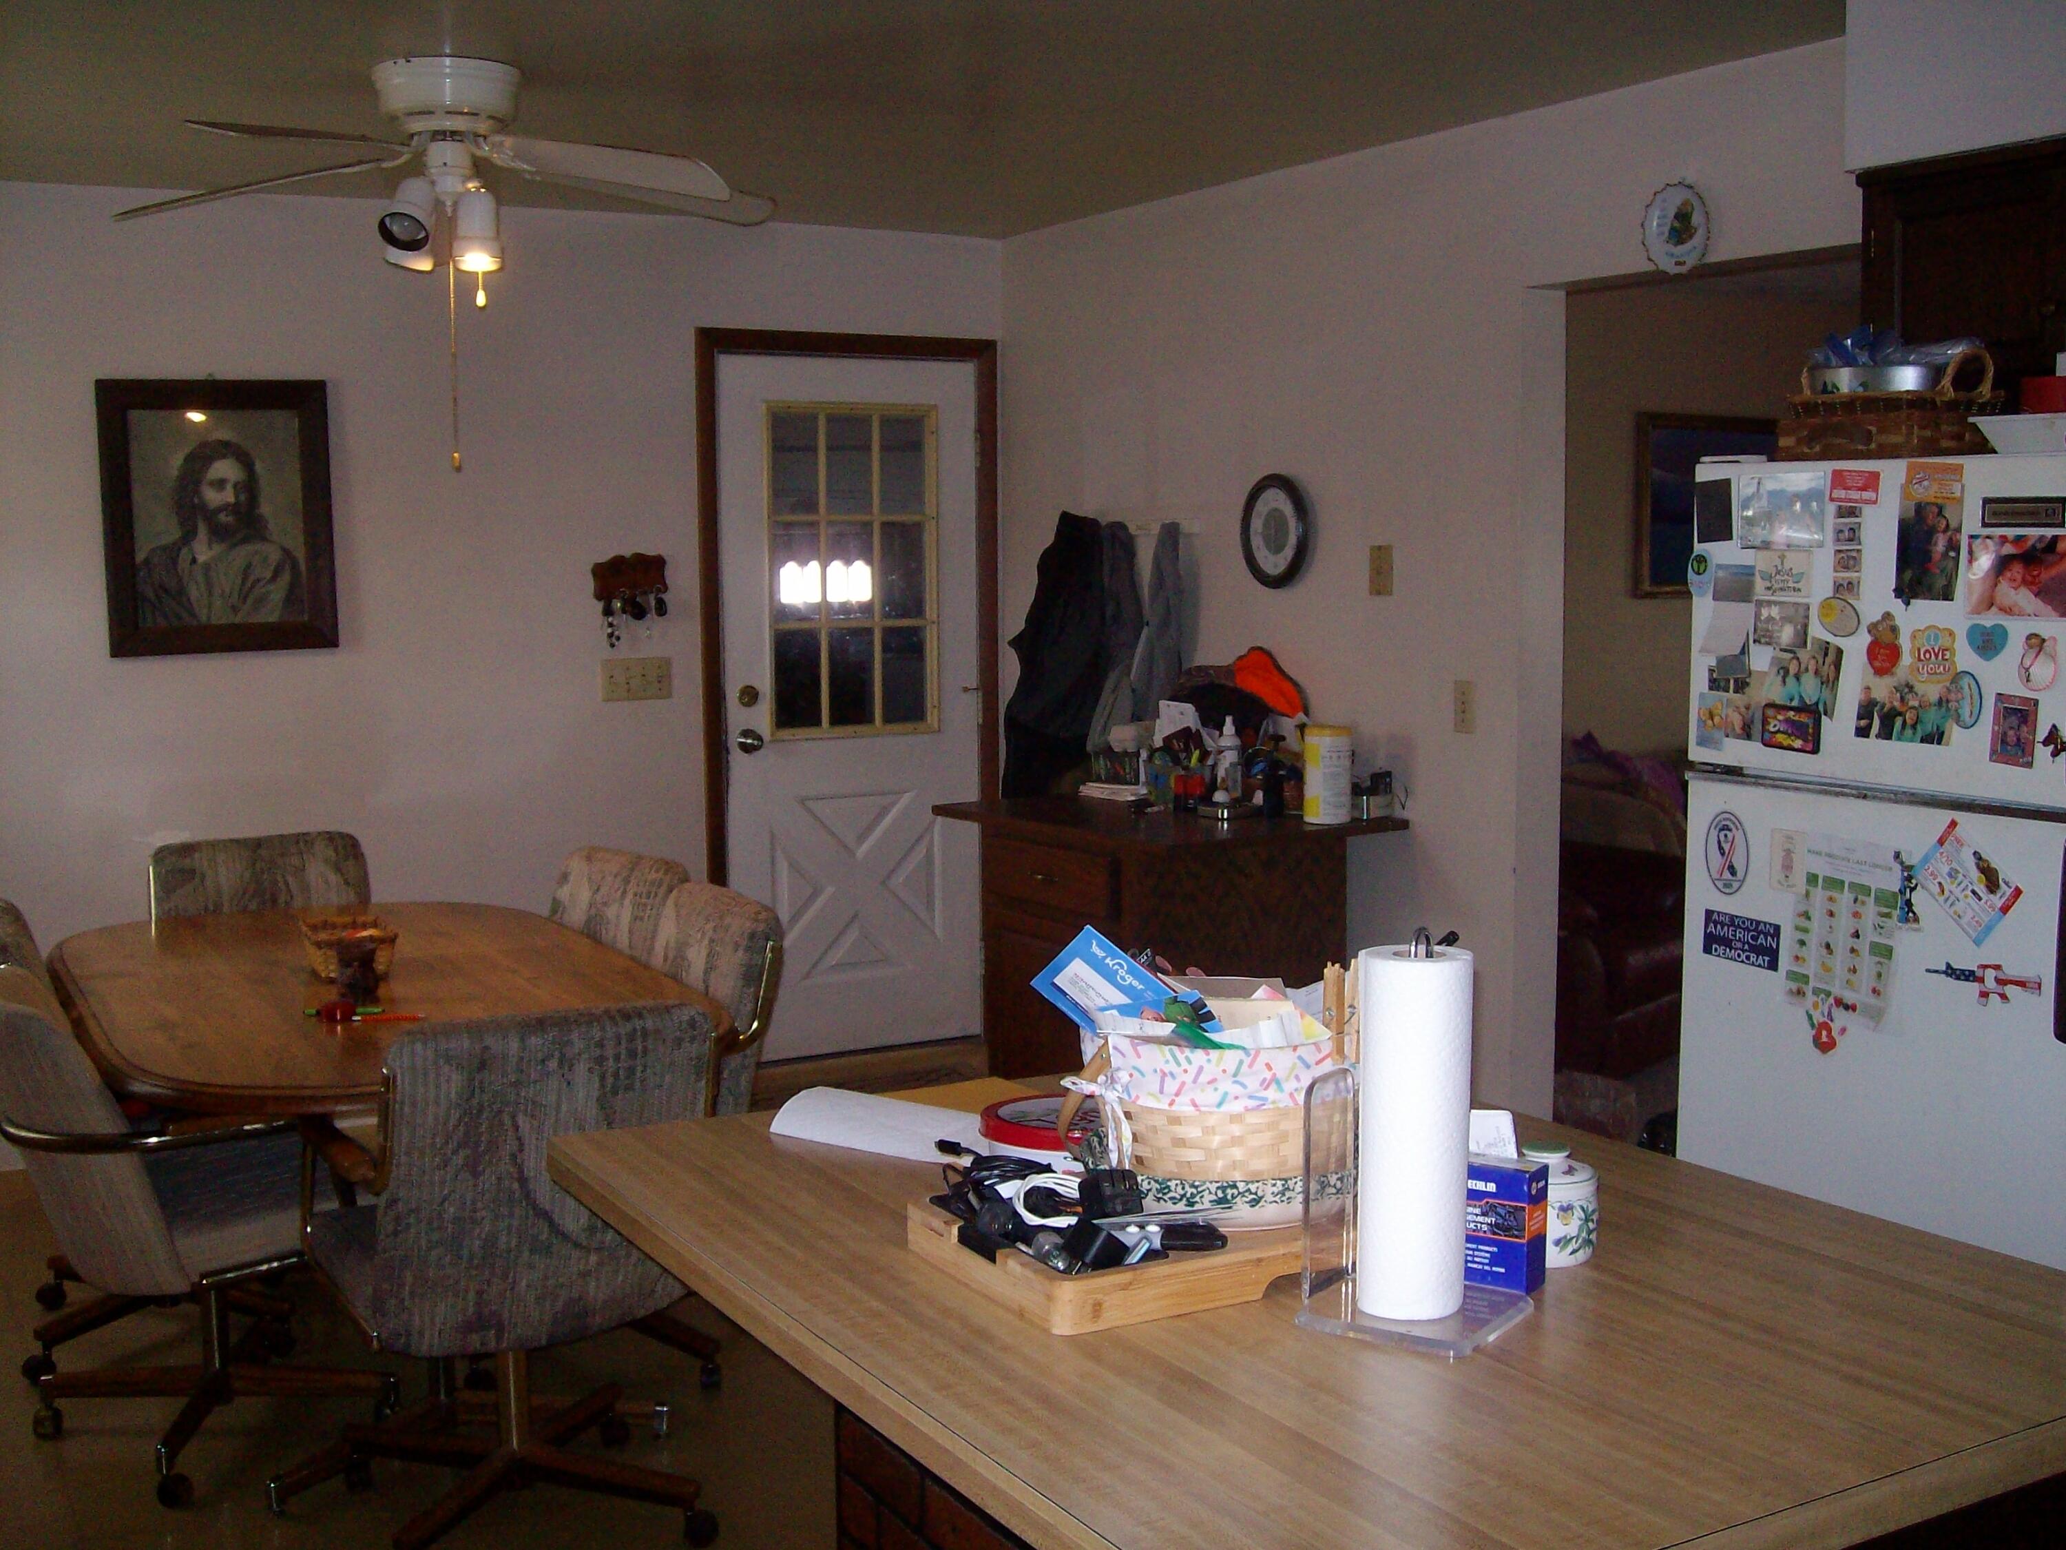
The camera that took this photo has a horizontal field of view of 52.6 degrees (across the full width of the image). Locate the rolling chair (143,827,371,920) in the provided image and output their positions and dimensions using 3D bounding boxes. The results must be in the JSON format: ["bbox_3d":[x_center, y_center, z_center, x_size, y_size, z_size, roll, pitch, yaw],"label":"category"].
[{"bbox_3d":[-1.639,0.603,4.634,0.550,0.880,0.600,-4,7,-31],"label":"rolling chair"}]

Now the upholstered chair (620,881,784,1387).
[{"bbox_3d":[-0.820,0.679,3.879,0.610,0.835,0.540,-4,7,-32],"label":"upholstered chair"}]

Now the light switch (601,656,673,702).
[{"bbox_3d":[-1.083,-0.261,5.709,0.207,0.120,0.014,-4,7,-31],"label":"light switch"}]

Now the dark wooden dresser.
[{"bbox_3d":[0.302,0.542,4.888,0.723,0.912,0.891,-4,7,-31],"label":"dark wooden dresser"}]

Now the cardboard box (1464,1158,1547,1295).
[{"bbox_3d":[0.363,0.357,1.678,0.085,0.097,0.045,3,7,32],"label":"cardboard box"}]

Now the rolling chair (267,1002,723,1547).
[{"bbox_3d":[-0.806,0.747,3.242,0.540,0.835,0.610,-3,7,-26],"label":"rolling chair"}]

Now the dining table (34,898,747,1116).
[{"bbox_3d":[-1.237,0.740,3.905,1.030,0.745,1.820,-4,7,-30],"label":"dining table"}]

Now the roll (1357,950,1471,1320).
[{"bbox_3d":[0.295,0.274,1.615,0.090,0.280,0.090,1,6,10],"label":"roll"}]

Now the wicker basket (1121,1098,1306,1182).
[{"bbox_3d":[0.172,0.295,1.830,0.210,0.130,0.170,0,6,8],"label":"wicker basket"}]

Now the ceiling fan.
[{"bbox_3d":[-1.111,-1.151,3.992,1.320,0.385,1.320,-1,6,0],"label":"ceiling fan"}]

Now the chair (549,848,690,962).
[{"bbox_3d":[-1.117,0.625,4.404,0.610,0.835,0.540,-5,8,-37],"label":"chair"}]

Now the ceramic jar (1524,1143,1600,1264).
[{"bbox_3d":[0.428,0.353,1.742,0.086,0.091,0.086,-1,6,0],"label":"ceramic jar"}]

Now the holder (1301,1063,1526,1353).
[{"bbox_3d":[0.300,0.331,1.629,0.143,0.180,0.143,4,8,35],"label":"holder"}]

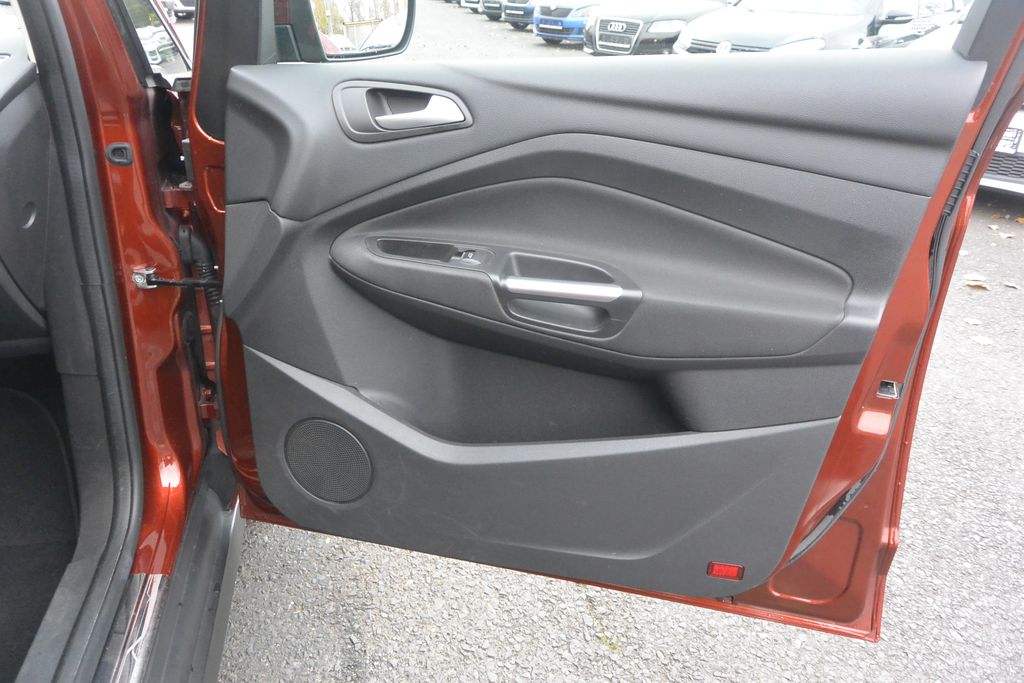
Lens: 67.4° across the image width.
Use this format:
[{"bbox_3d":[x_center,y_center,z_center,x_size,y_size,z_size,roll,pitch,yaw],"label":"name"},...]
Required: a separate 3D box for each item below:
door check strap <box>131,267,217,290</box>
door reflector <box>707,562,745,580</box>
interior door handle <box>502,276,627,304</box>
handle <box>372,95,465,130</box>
[{"bbox_3d":[-0.509,-0.094,1.155,0.122,0.030,0.028,4,26,8],"label":"door check strap"},{"bbox_3d":[0.284,0.305,1.020,0.046,0.021,0.008,7,26,13],"label":"door reflector"},{"bbox_3d":[0.058,-0.059,0.865,0.136,0.020,0.022,7,26,13],"label":"interior door handle"},{"bbox_3d":[-0.105,-0.263,0.885,0.106,0.037,0.028,7,26,13],"label":"handle"}]

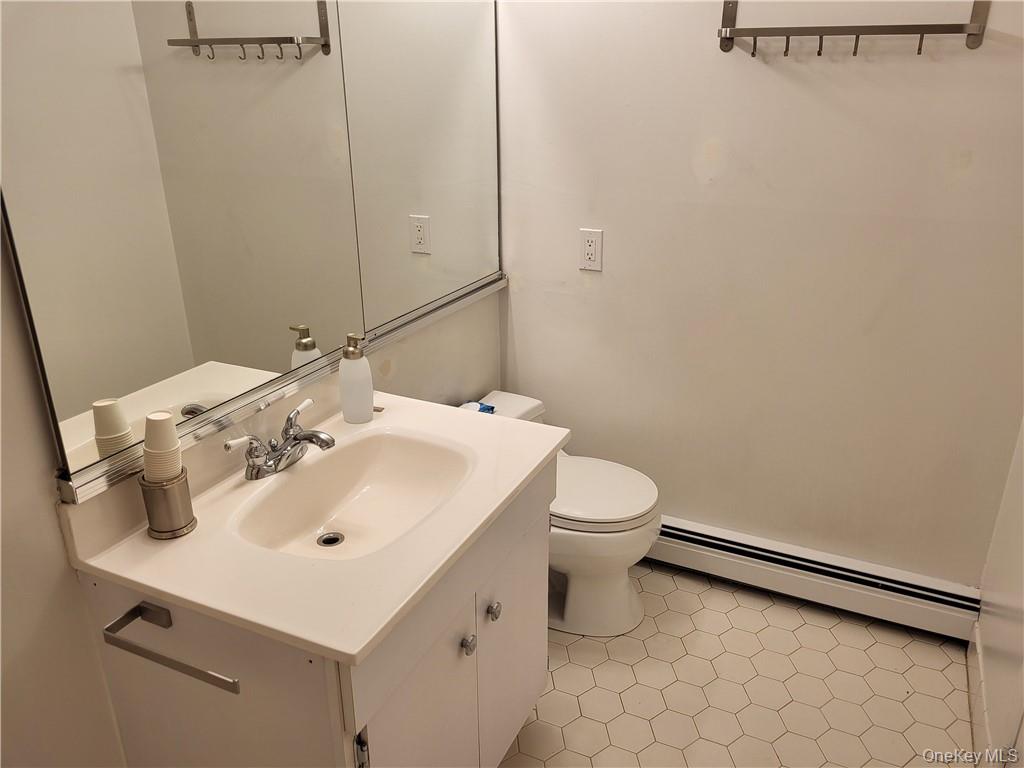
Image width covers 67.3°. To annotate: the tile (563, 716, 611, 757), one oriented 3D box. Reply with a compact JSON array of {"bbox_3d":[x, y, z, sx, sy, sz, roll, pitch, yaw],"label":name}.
[{"bbox_3d":[0.184,0.878,1.915,0.127,0.008,0.110,10,24,23],"label":"tile"}]

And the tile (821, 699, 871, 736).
[{"bbox_3d":[0.854,0.854,1.967,0.127,0.008,0.110,10,24,23],"label":"tile"}]

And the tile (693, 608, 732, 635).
[{"bbox_3d":[0.577,0.691,2.228,0.123,0.008,0.106,10,24,23],"label":"tile"}]

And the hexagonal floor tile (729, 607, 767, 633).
[{"bbox_3d":[0.699,0.702,2.284,0.109,0.009,0.126,-2,22,-4],"label":"hexagonal floor tile"}]

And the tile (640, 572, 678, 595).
[{"bbox_3d":[0.453,0.625,2.393,0.123,0.008,0.106,10,24,23],"label":"tile"}]

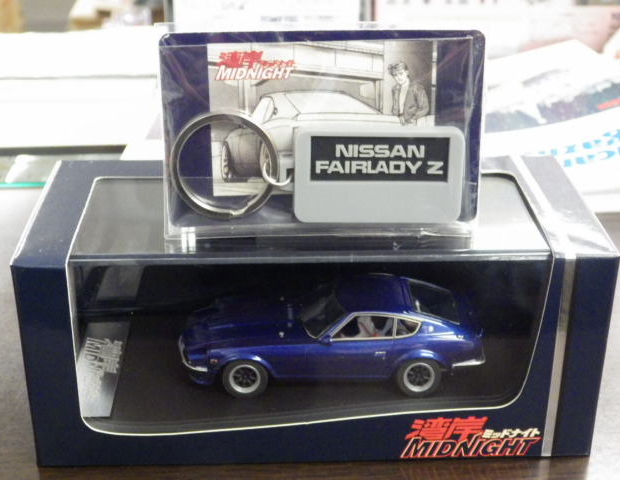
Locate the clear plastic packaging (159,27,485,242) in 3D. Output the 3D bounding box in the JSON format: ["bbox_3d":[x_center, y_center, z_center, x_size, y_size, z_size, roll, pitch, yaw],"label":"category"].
[{"bbox_3d":[0.003,-0.029,0.301,0.086,0.058,0.010,0,21,-1],"label":"clear plastic packaging"}]

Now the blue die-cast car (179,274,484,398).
[{"bbox_3d":[0.007,0.027,0.348,0.096,0.029,0.039,0,26,-1],"label":"blue die-cast car"}]

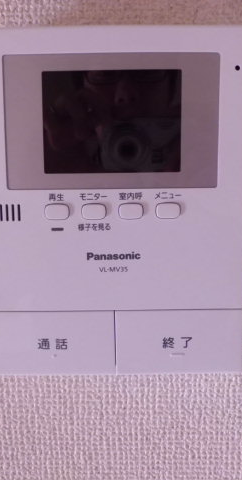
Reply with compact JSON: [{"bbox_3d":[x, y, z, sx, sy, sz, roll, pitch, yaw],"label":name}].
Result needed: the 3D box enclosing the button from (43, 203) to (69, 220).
[{"bbox_3d":[-0.033,-0.015,0.255,0.013,0.009,0.004,0,10,0],"label":"button"}]

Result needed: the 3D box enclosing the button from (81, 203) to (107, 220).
[{"bbox_3d":[-0.014,-0.015,0.255,0.013,0.009,0.004,0,10,0],"label":"button"}]

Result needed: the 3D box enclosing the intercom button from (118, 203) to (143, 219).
[{"bbox_3d":[0.006,-0.015,0.255,0.013,0.009,0.004,0,10,0],"label":"intercom button"}]

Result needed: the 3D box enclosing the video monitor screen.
[{"bbox_3d":[-0.004,-0.061,0.249,0.071,0.051,0.005,0,10,0],"label":"video monitor screen"}]

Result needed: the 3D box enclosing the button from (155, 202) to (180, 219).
[{"bbox_3d":[0.025,-0.016,0.255,0.013,0.009,0.004,0,10,0],"label":"button"}]

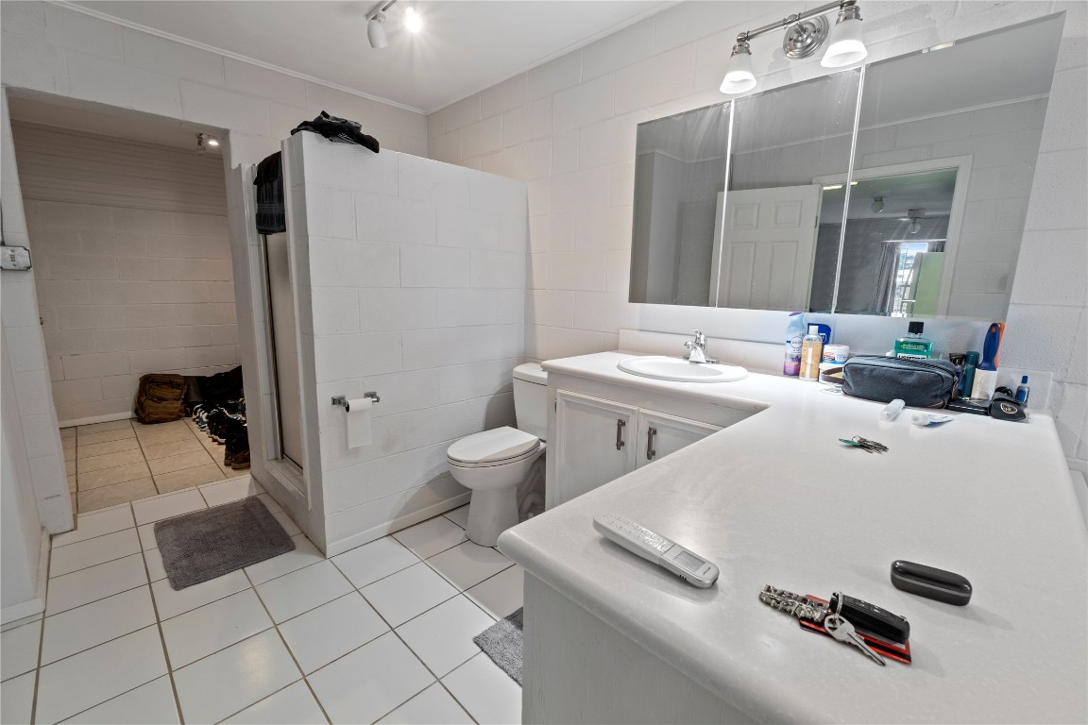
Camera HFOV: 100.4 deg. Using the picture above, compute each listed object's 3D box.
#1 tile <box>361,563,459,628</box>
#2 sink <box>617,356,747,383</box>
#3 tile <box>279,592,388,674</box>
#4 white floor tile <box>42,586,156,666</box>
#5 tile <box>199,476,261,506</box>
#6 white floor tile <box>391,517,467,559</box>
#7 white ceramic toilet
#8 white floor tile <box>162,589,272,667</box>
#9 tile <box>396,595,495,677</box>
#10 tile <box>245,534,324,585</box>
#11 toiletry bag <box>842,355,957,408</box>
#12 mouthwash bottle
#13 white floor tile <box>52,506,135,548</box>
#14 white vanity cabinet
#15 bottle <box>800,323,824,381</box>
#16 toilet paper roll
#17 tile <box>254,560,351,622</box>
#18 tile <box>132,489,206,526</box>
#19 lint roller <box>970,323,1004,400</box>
[{"bbox_3d":[-0.562,0.958,1.892,0.298,0.010,0.298,11,13,44],"label":"tile"},{"bbox_3d":[0.531,0.096,1.784,0.480,0.170,0.450,10,12,44],"label":"sink"},{"bbox_3d":[-0.757,0.963,1.633,0.301,0.010,0.297,10,13,44],"label":"tile"},{"bbox_3d":[-1.608,0.944,1.647,0.303,0.010,0.296,10,13,44],"label":"white floor tile"},{"bbox_3d":[-1.873,0.782,2.740,0.306,0.012,0.296,10,12,44],"label":"tile"},{"bbox_3d":[-0.568,0.886,2.320,0.298,0.010,0.298,11,13,44],"label":"white floor tile"},{"bbox_3d":[-0.155,0.472,2.355,0.430,0.805,0.750,10,12,44],"label":"white ceramic toilet"},{"bbox_3d":[-1.197,0.967,1.663,0.306,0.012,0.296,10,12,44],"label":"white floor tile"},{"bbox_3d":[-0.342,1.000,1.676,0.298,0.010,0.298,11,13,44],"label":"tile"},{"bbox_3d":[-1.206,0.900,2.088,0.306,0.012,0.296,10,12,44],"label":"tile"},{"bbox_3d":[1.068,0.053,1.373,0.250,0.118,0.120,11,13,44],"label":"toiletry bag"},{"bbox_3d":[1.146,-0.014,1.408,0.088,0.219,0.060,10,13,44],"label":"mouthwash bottle"},{"bbox_3d":[-2.294,0.837,2.319,0.306,0.012,0.296,10,12,44],"label":"white floor tile"},{"bbox_3d":[0.499,0.520,1.871,0.860,0.915,0.533,11,13,44],"label":"white vanity cabinet"},{"bbox_3d":[0.949,-0.034,1.625,0.060,0.195,0.055,6,10,26],"label":"bottle"},{"bbox_3d":[-0.817,0.270,2.016,0.056,0.215,0.102,10,13,44],"label":"toilet paper roll"},{"bbox_3d":[-0.970,0.924,1.841,0.299,0.010,0.298,10,13,44],"label":"tile"},{"bbox_3d":[-2.083,0.809,2.529,0.306,0.012,0.296,10,12,44],"label":"tile"},{"bbox_3d":[1.277,-0.002,1.301,0.050,0.220,0.050,11,13,44],"label":"lint roller"}]

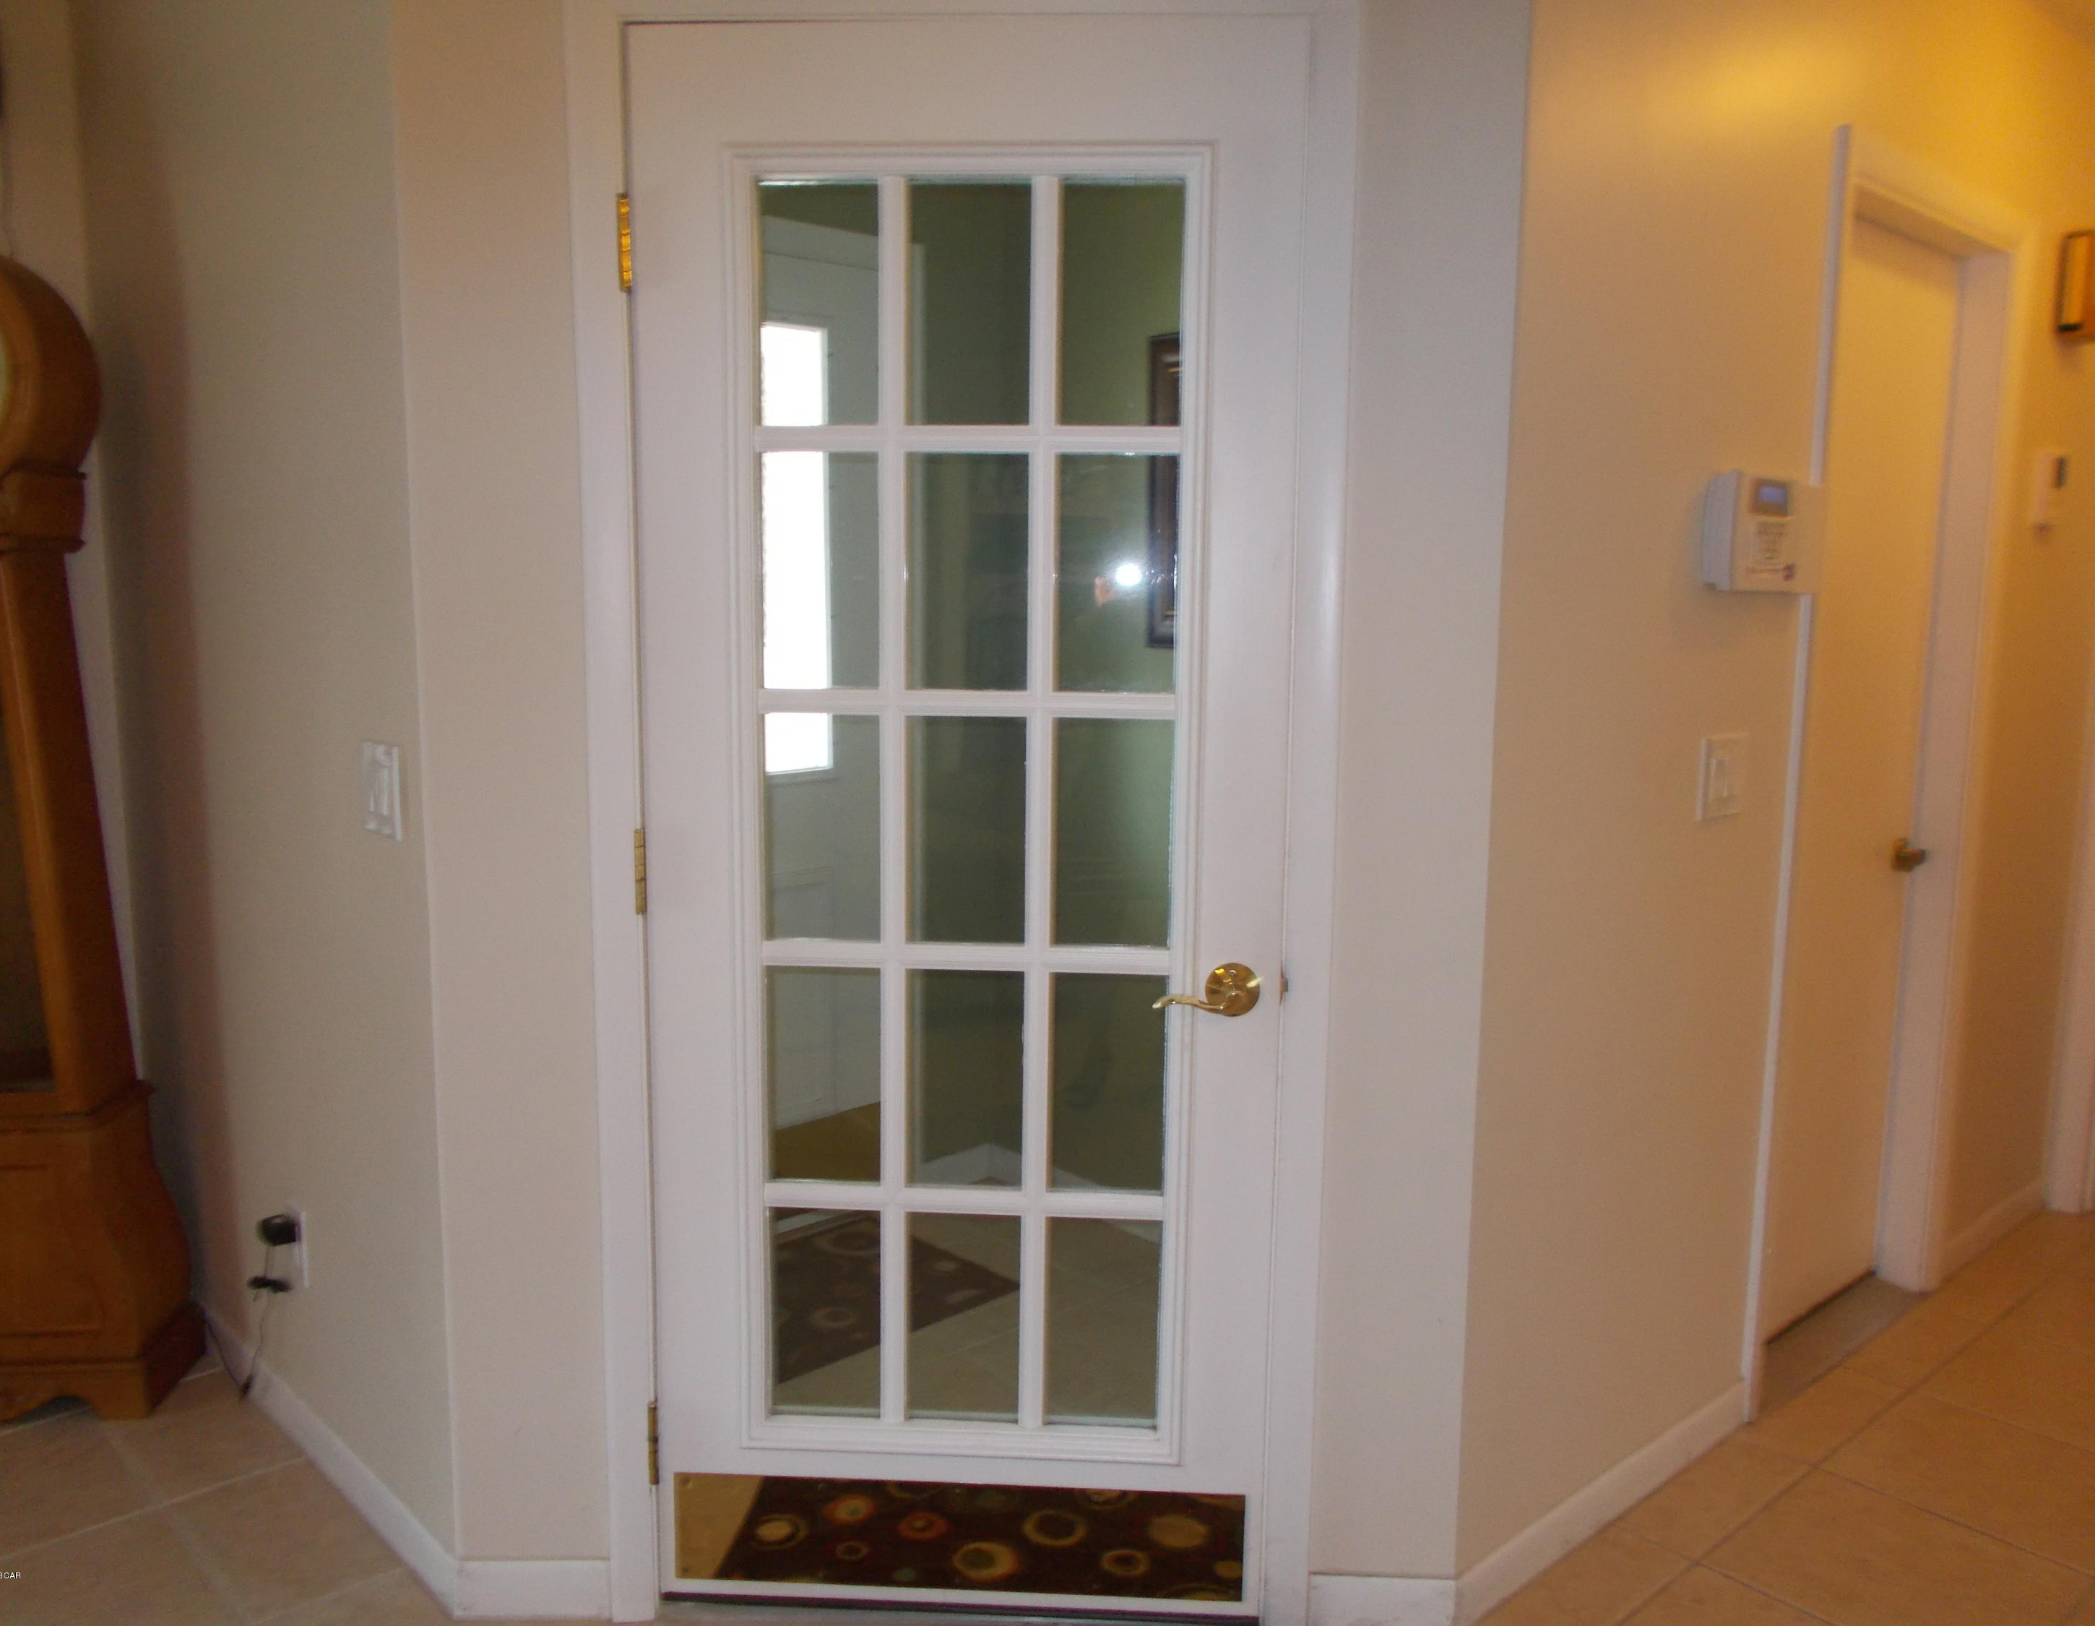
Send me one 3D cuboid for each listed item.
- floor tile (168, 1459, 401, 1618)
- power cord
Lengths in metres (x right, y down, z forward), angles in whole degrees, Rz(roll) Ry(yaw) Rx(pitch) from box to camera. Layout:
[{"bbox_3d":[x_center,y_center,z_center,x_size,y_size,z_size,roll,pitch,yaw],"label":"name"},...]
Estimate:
[{"bbox_3d":[-1.135,1.068,2.401,0.203,0.012,0.393,-7,11,-44],"label":"floor tile"},{"bbox_3d":[-1.341,0.809,2.691,0.065,0.420,0.440,-7,11,-44],"label":"power cord"}]

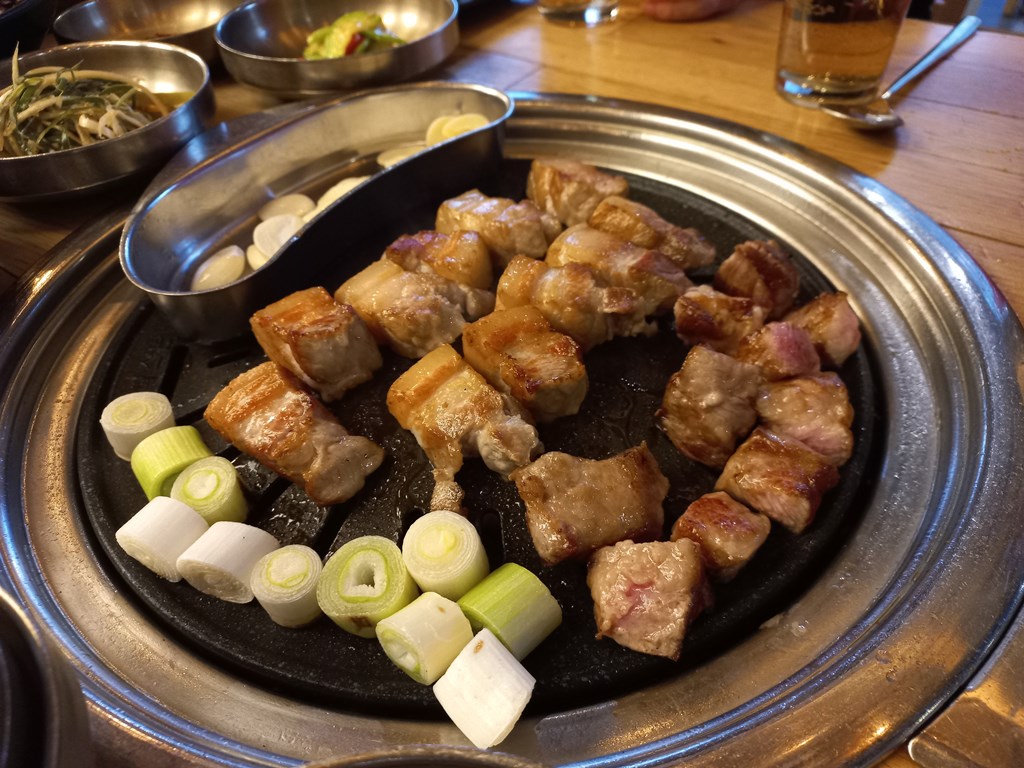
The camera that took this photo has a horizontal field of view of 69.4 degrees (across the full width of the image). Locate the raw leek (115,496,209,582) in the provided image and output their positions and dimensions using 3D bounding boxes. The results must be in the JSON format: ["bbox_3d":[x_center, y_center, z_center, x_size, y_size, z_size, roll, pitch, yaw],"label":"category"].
[{"bbox_3d":[-0.112,0.050,0.239,0.024,0.024,0.017,17,47,20],"label":"raw leek"}]

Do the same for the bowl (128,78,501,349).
[{"bbox_3d":[-0.099,-0.107,0.395,0.098,0.030,0.238,27,51,25],"label":"bowl"}]

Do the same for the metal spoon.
[{"bbox_3d":[0.257,-0.202,0.460,0.044,0.020,0.198,31,53,31],"label":"metal spoon"}]

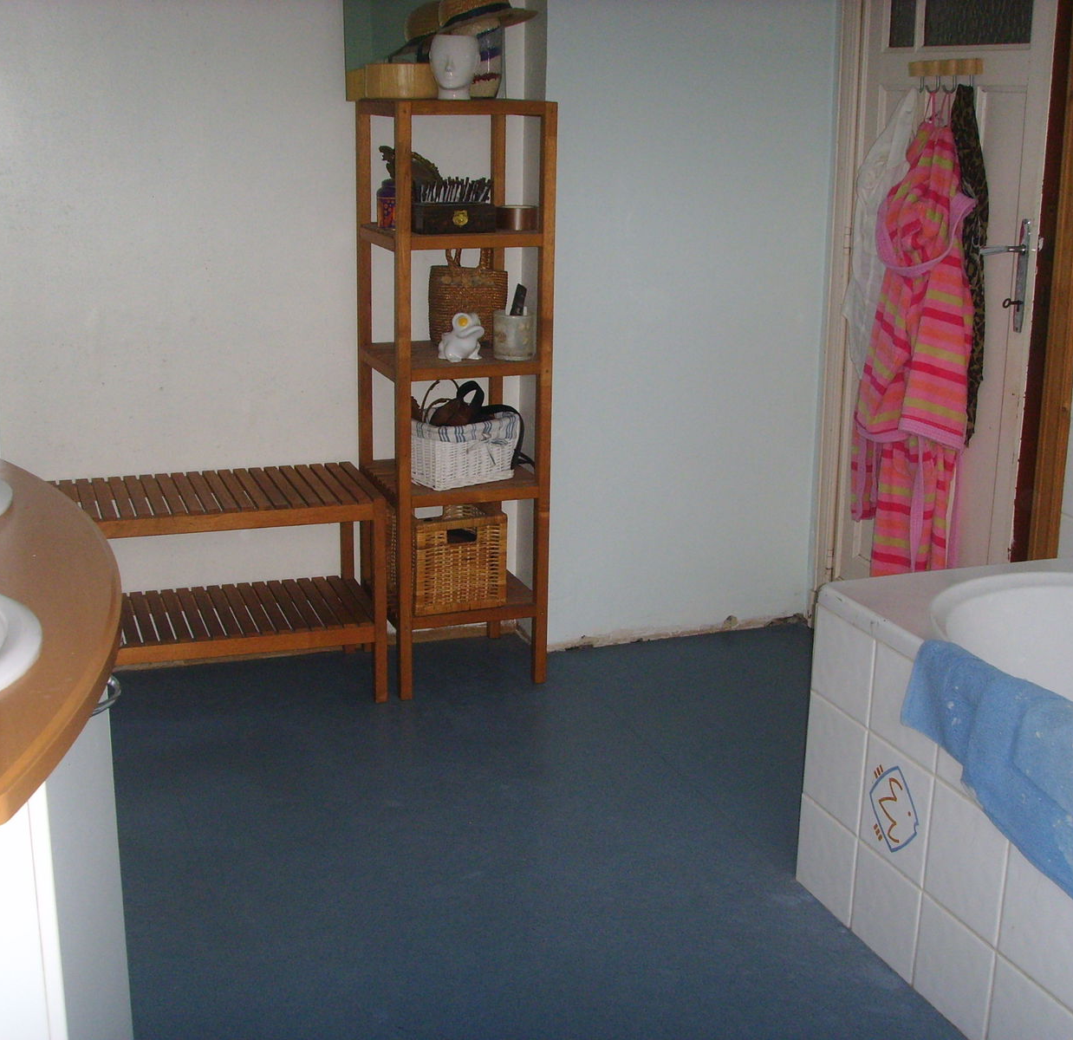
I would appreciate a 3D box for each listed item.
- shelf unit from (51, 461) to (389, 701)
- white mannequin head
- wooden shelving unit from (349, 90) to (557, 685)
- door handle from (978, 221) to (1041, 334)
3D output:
[{"bbox_3d":[-0.790,0.177,3.726,0.800,0.499,0.390,-4,16,-19],"label":"shelf unit"},{"bbox_3d":[-0.186,-1.030,3.554,0.116,0.142,0.145,3,15,6],"label":"white mannequin head"},{"bbox_3d":[-0.205,-0.301,3.818,0.374,1.394,0.392,-4,16,-19],"label":"wooden shelving unit"},{"bbox_3d":[0.995,-0.527,3.358,0.056,0.239,0.108,-4,16,-19],"label":"door handle"}]

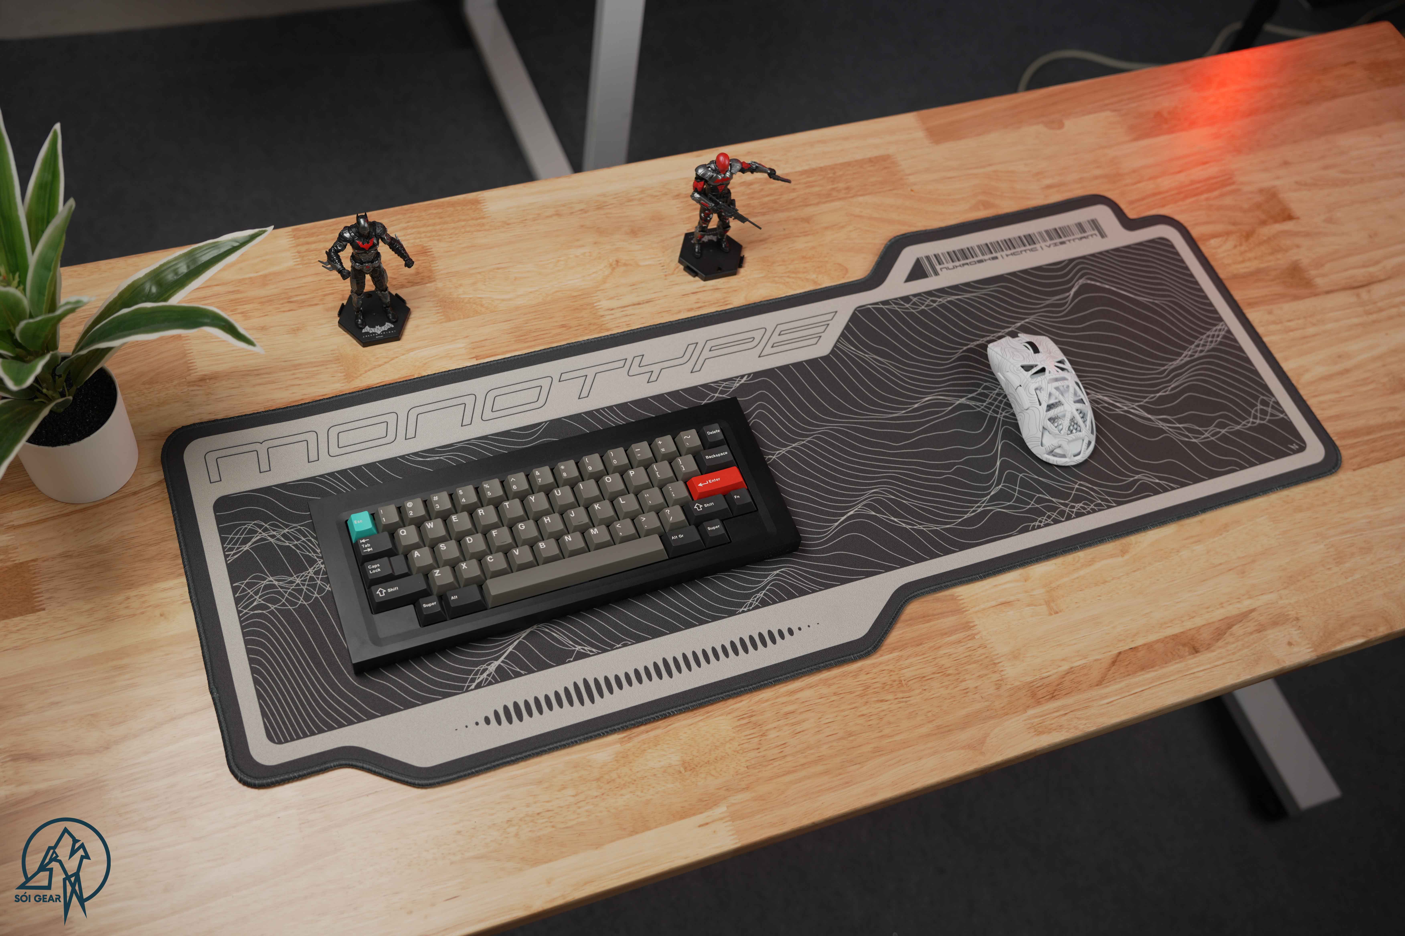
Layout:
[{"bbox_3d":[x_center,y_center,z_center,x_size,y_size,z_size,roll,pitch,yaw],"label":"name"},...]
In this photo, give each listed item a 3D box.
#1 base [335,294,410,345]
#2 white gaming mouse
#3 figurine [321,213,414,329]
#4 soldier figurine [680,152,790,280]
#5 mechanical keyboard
[{"bbox_3d":[-0.260,-0.119,1.178,0.059,0.005,0.051,-14,61,-16],"label":"base"},{"bbox_3d":[0.274,-0.059,1.188,0.063,0.039,0.124,-11,60,-15],"label":"white gaming mouse"},{"bbox_3d":[-0.255,-0.151,1.130,0.070,0.111,0.036,-14,61,-16],"label":"figurine"},{"bbox_3d":[0.025,-0.213,1.214,0.085,0.112,0.054,-14,61,-16],"label":"soldier figurine"},{"bbox_3d":[-0.103,0.042,1.071,0.328,0.038,0.125,-15,61,-17],"label":"mechanical keyboard"}]

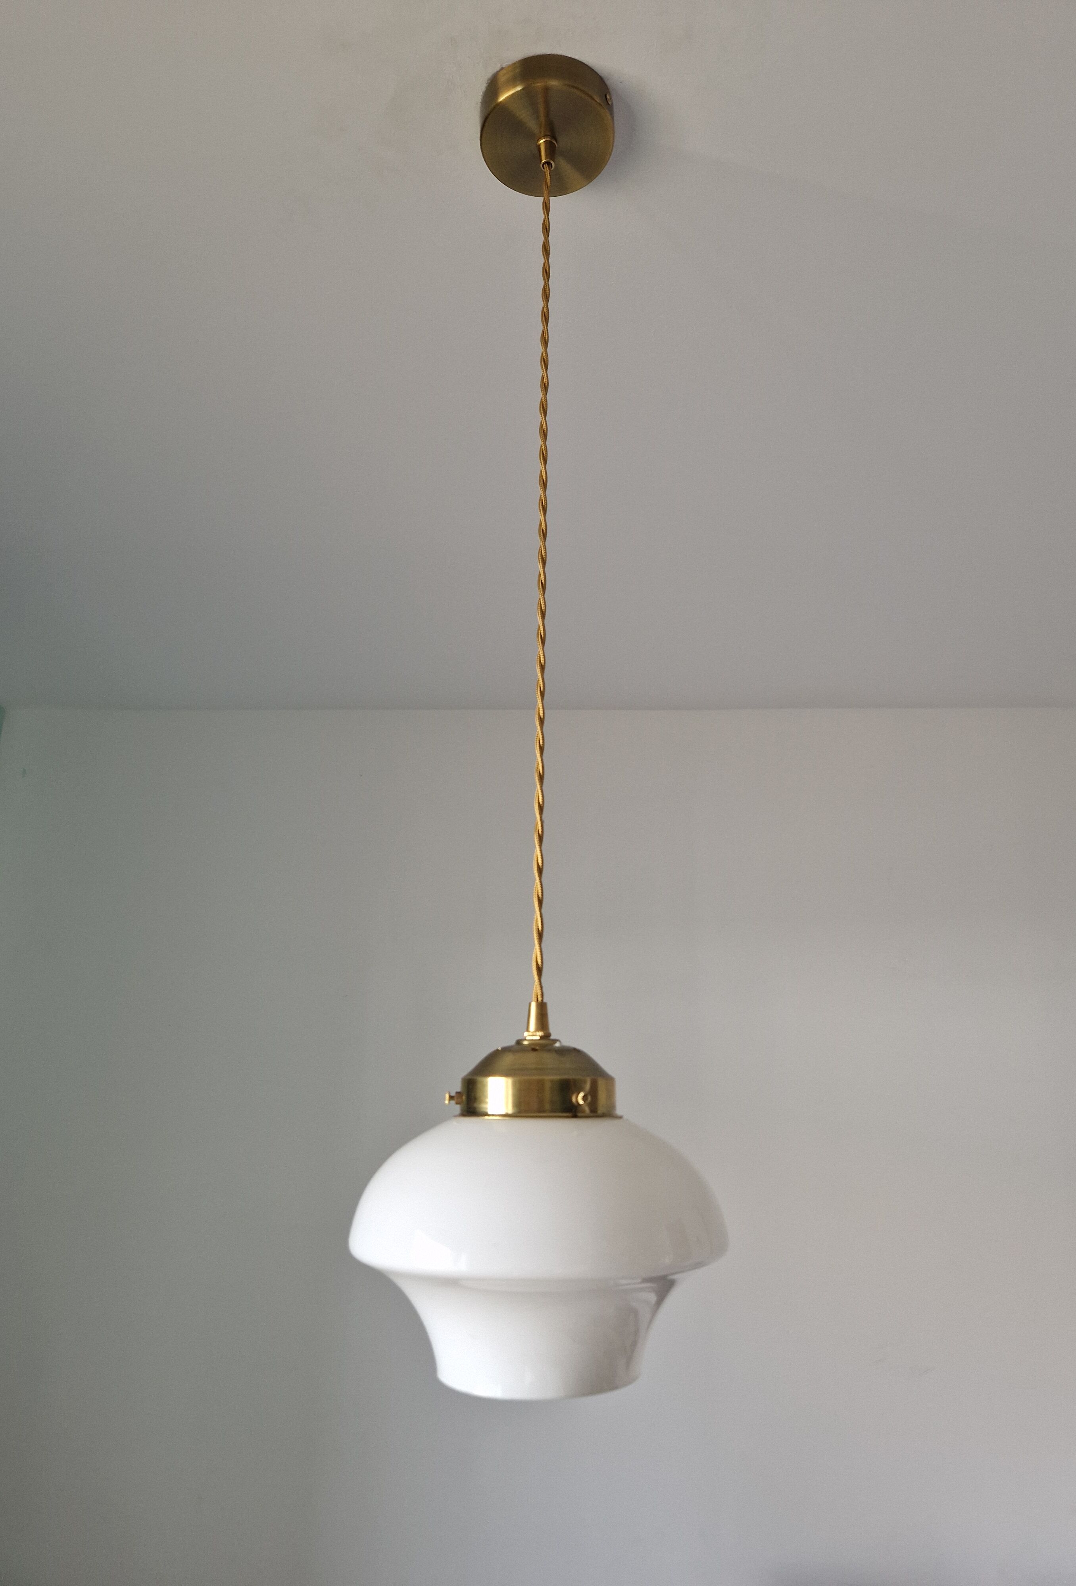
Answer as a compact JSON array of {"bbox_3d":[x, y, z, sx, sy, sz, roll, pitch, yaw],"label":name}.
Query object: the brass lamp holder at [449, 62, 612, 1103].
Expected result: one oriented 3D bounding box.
[{"bbox_3d":[0.004,-0.172,0.709,0.103,0.745,0.101,1,-18,0],"label":"brass lamp holder"}]

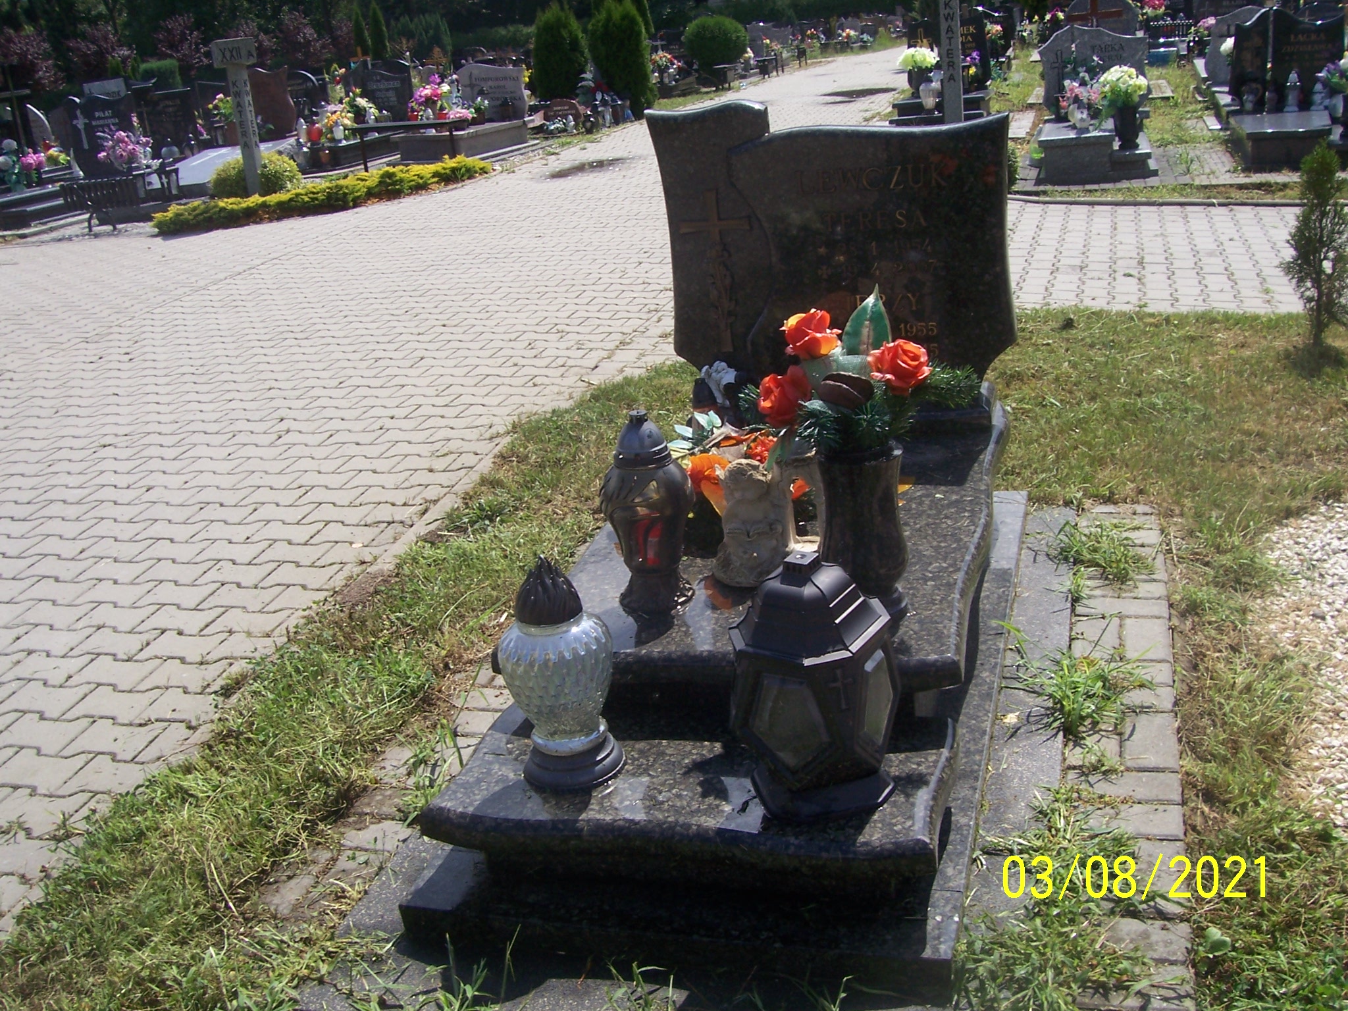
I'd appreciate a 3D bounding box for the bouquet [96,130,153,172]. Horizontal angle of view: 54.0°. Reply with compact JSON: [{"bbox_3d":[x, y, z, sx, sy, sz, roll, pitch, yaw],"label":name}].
[{"bbox_3d":[-5.439,-3.517,13.100,0.530,0.420,0.450,5,24,29],"label":"bouquet"}]

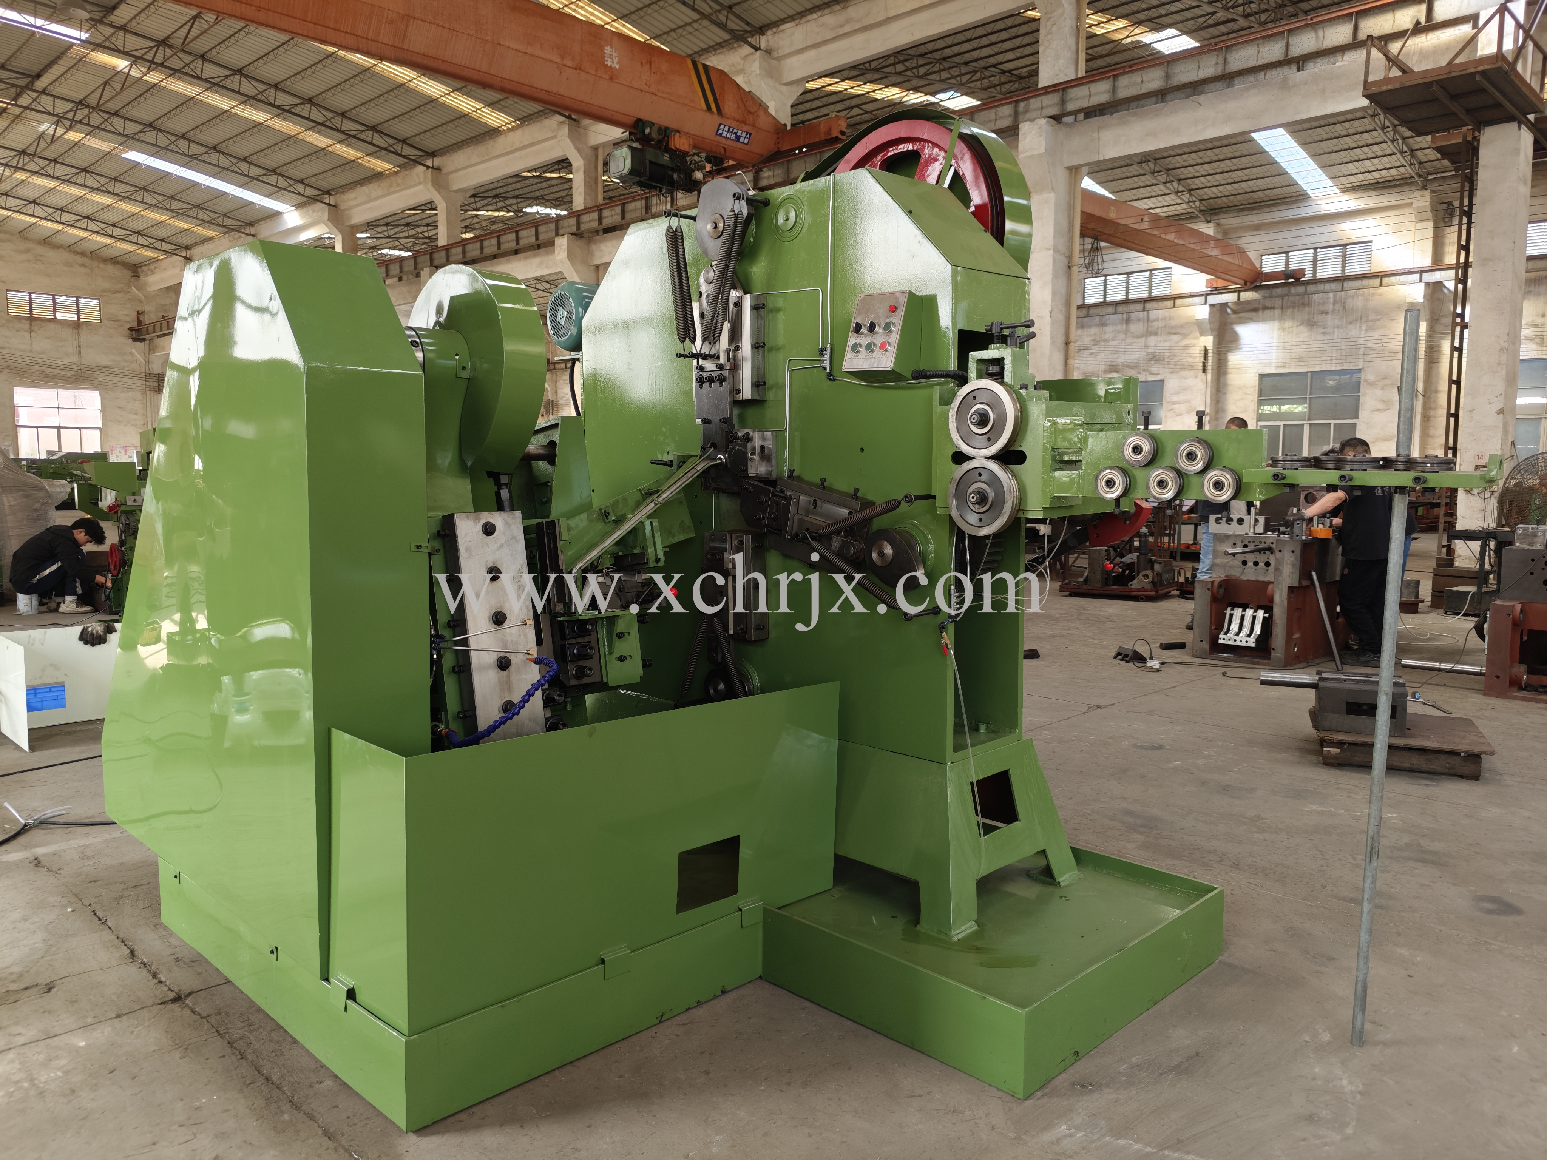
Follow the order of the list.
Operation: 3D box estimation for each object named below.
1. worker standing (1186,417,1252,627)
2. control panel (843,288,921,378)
[{"bbox_3d":[3.685,-0.469,8.850,0.480,1.720,0.340,2,5,12],"label":"worker standing"},{"bbox_3d":[0.254,-0.559,2.482,0.150,0.205,0.110,5,7,44],"label":"control panel"}]

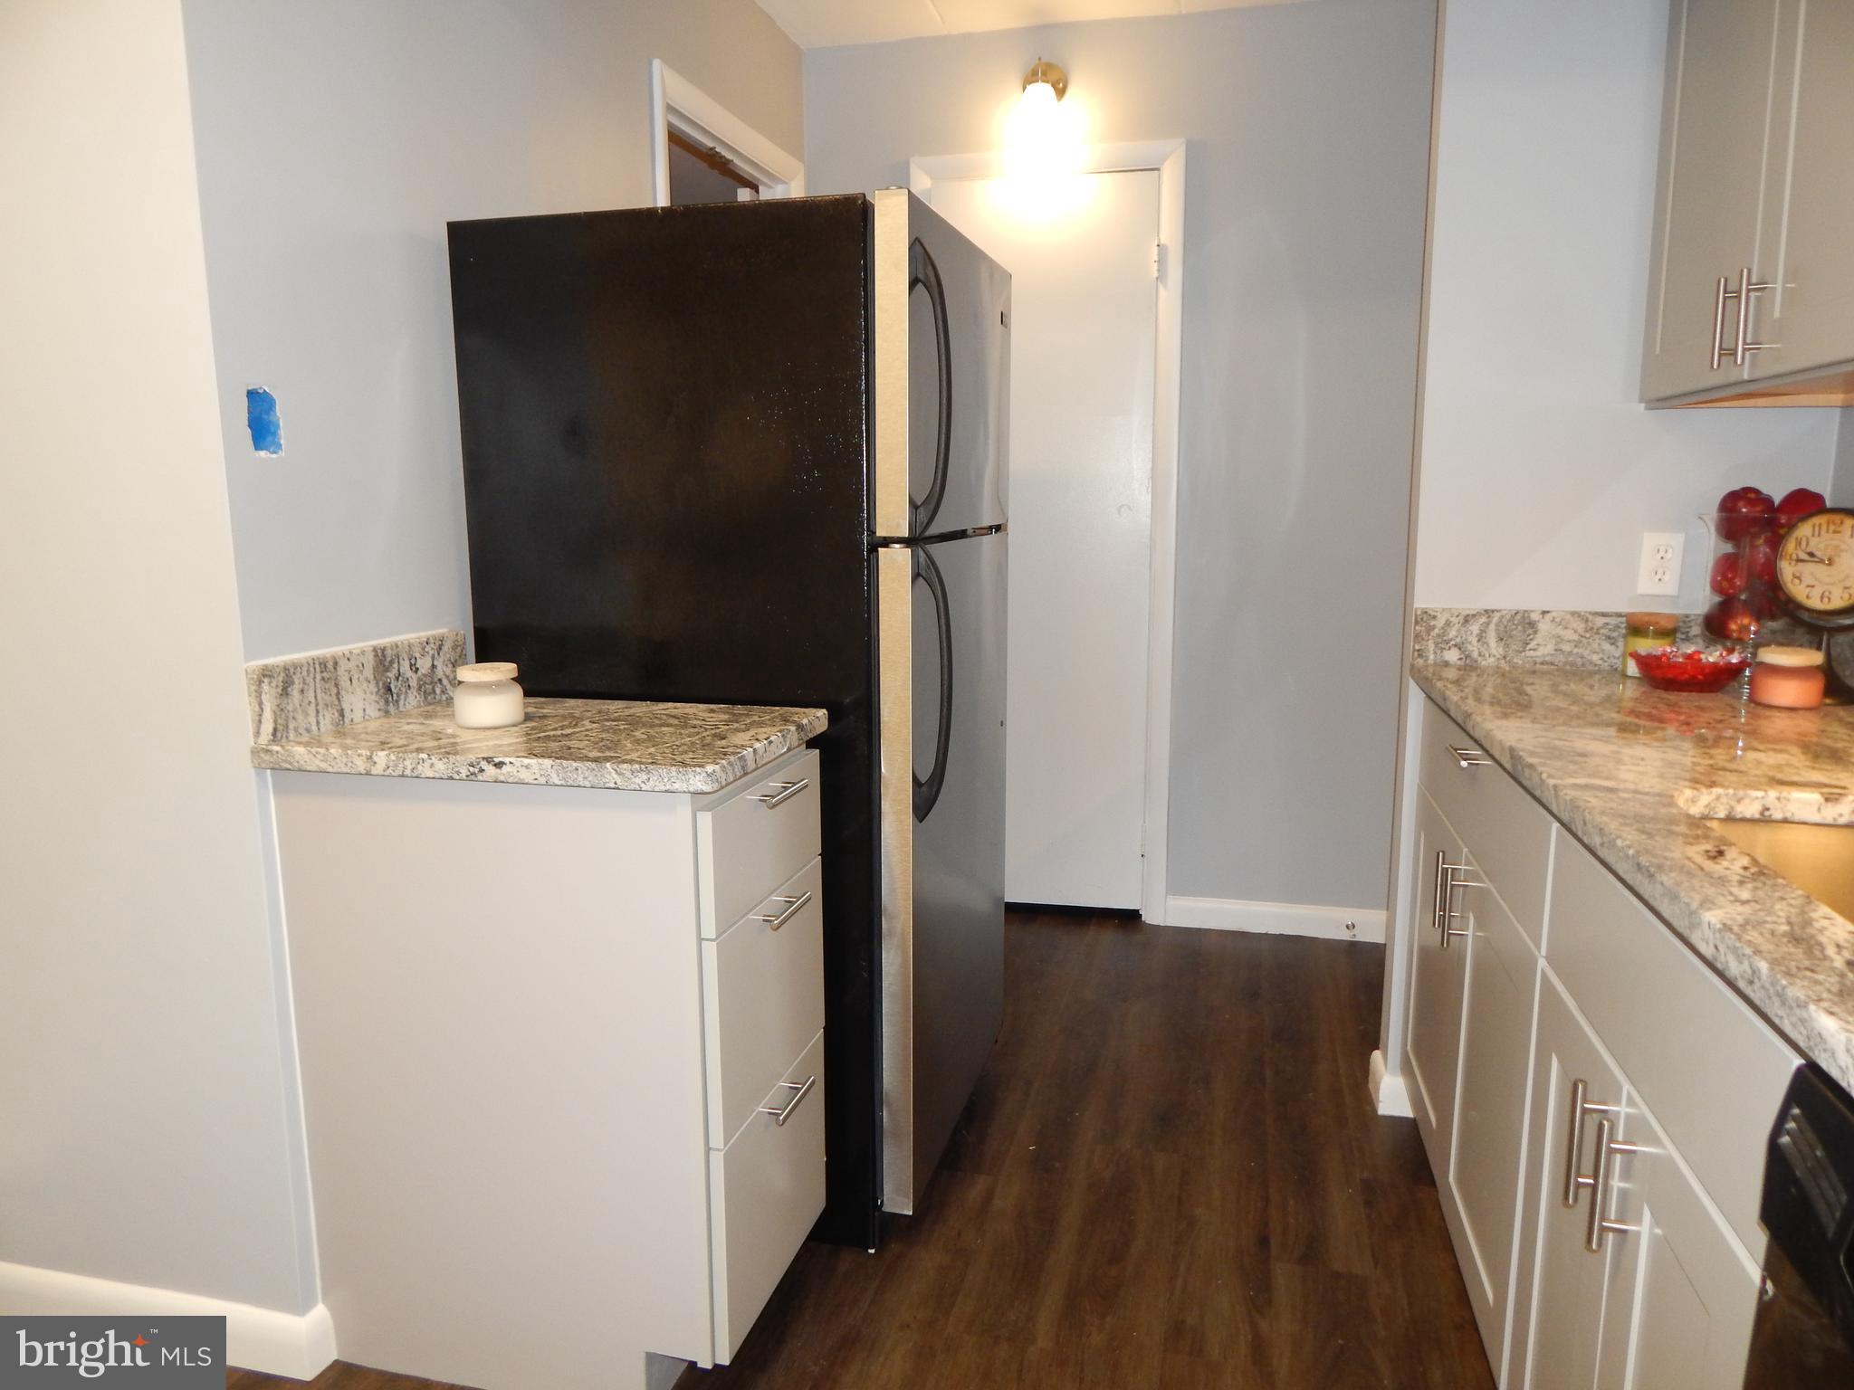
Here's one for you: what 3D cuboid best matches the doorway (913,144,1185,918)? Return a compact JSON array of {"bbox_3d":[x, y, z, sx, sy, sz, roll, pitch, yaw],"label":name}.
[{"bbox_3d":[0.333,-0.414,3.522,0.740,2.150,0.130,2,9,14],"label":"doorway"}]

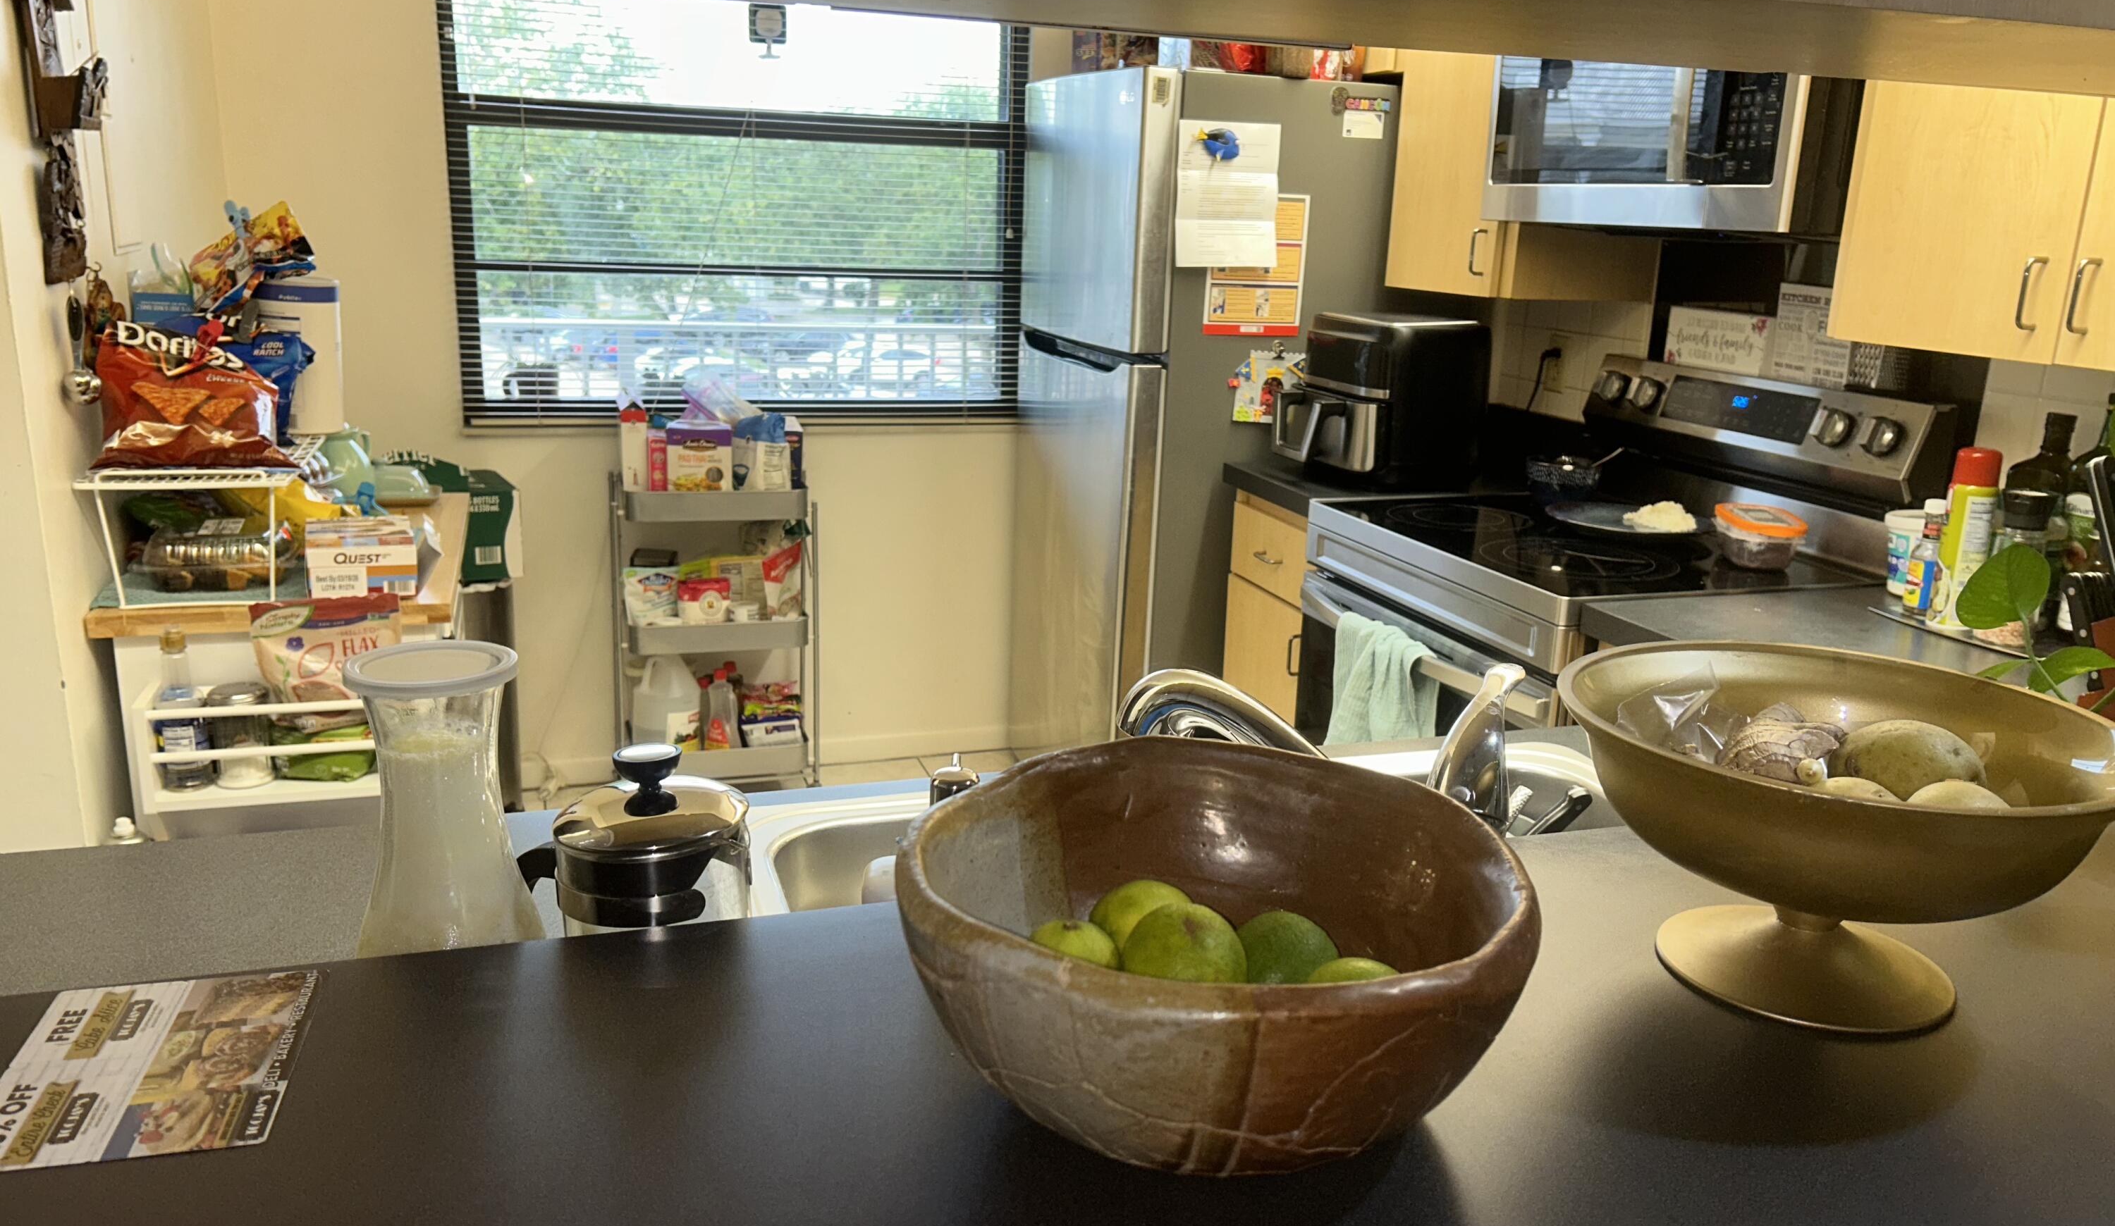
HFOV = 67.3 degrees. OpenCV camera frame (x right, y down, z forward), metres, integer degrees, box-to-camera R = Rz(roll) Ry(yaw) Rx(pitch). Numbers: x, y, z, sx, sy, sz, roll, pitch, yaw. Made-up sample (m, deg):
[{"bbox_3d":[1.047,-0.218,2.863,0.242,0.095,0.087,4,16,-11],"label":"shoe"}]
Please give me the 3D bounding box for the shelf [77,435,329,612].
[{"bbox_3d":[-1.220,-0.146,2.301,0.257,0.182,0.410,-3,15,-18],"label":"shelf"}]

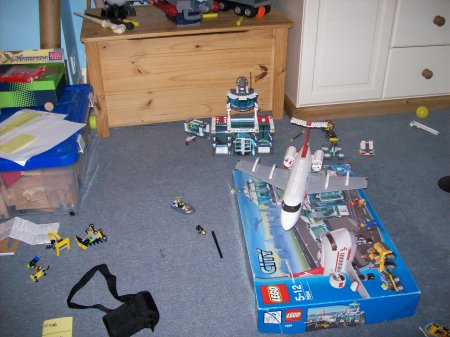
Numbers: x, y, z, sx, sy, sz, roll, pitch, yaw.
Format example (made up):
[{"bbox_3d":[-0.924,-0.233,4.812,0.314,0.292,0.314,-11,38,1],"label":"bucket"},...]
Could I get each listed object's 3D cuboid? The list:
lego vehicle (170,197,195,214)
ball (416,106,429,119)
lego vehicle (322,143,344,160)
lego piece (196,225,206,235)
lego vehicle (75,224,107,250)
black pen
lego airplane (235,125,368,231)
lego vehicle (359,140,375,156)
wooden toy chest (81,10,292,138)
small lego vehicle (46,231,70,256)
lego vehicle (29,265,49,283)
[{"bbox_3d":[-0.144,0.129,1.623,0.082,0.030,0.039,14,39,20],"label":"lego vehicle"},{"bbox_3d":[0.918,-0.259,2.171,0.061,0.061,0.061,13,38,21],"label":"ball"},{"bbox_3d":[0.436,-0.067,1.881,0.073,0.029,0.058,-2,36,-2],"label":"lego vehicle"},{"bbox_3d":[-0.077,0.202,1.534,0.020,0.017,0.038,-25,43,-29],"label":"lego piece"},{"bbox_3d":[-0.429,0.221,1.502,0.074,0.032,0.060,-24,42,-29],"label":"lego vehicle"},{"bbox_3d":[-0.025,0.250,1.530,0.009,0.009,0.136,-11,36,-12],"label":"black pen"},{"bbox_3d":[0.244,0.031,1.530,0.443,0.172,0.445,8,36,14],"label":"lego airplane"},{"bbox_3d":[0.579,-0.081,1.896,0.051,0.030,0.059,4,37,7],"label":"lego vehicle"},{"bbox_3d":[-0.170,-0.481,2.196,0.886,0.463,0.390,-6,35,-5],"label":"wooden toy chest"},{"bbox_3d":[-0.524,0.237,1.475,0.053,0.041,0.048,28,45,34],"label":"small lego vehicle"},{"bbox_3d":[-0.550,0.315,1.386,0.030,0.019,0.044,28,45,34],"label":"lego vehicle"}]

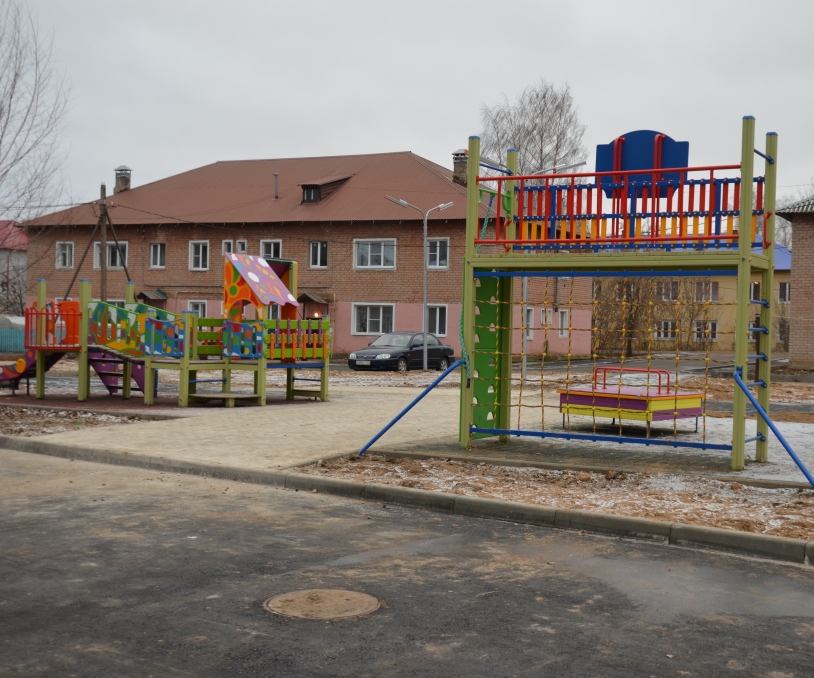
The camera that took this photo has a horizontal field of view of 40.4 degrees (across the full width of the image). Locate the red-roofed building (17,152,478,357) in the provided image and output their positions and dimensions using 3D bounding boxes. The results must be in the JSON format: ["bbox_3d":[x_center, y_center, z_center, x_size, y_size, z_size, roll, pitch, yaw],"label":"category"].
[{"bbox_3d":[-5.217,-4.346,56.490,26.900,9.900,12.400,2,1,27],"label":"red-roofed building"}]

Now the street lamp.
[{"bbox_3d":[0.511,-1.920,37.452,2.800,5.980,0.600,1,1,-38],"label":"street lamp"}]

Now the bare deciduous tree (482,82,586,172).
[{"bbox_3d":[8.133,-8.069,72.141,7.500,17.500,7.500,1,1,0],"label":"bare deciduous tree"}]

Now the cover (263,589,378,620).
[{"bbox_3d":[-0.488,1.555,6.392,0.690,0.050,0.690,1,1,0],"label":"cover"}]

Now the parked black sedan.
[{"bbox_3d":[-0.186,0.482,39.500,1.740,1.420,4.500,2,1,34],"label":"parked black sedan"}]

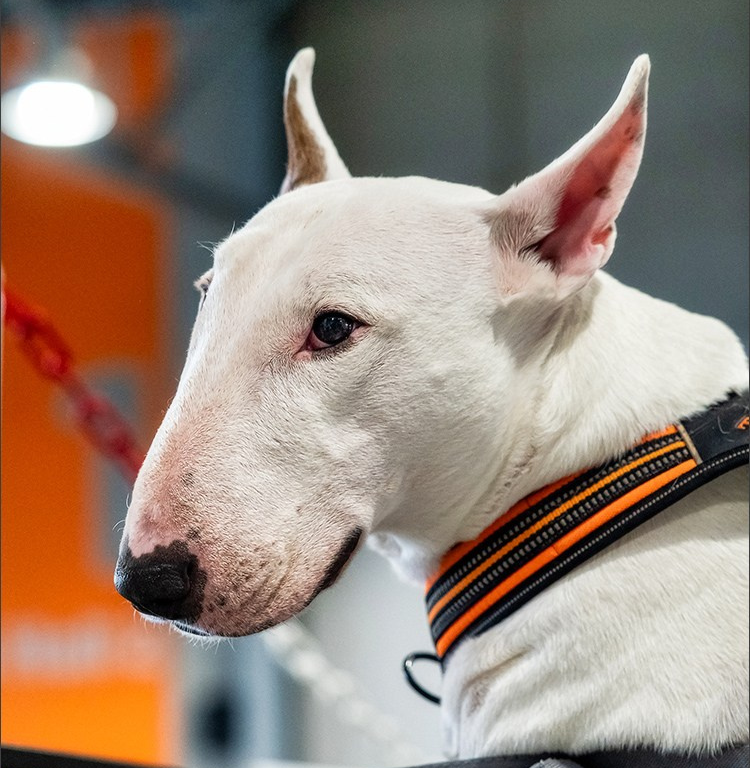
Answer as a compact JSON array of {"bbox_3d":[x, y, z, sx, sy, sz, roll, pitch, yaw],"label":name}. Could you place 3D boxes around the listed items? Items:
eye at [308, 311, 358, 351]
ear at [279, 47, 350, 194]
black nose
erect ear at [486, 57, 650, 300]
[{"bbox_3d":[-0.017,-0.021,1.420,0.021,0.016,0.012,5,-3,17],"label":"eye"},{"bbox_3d":[-0.024,-0.099,1.515,0.034,0.095,0.048,4,-19,-29],"label":"ear"},{"bbox_3d":[-0.083,0.077,1.390,0.037,0.031,0.027,1,20,43],"label":"black nose"},{"bbox_3d":[0.083,-0.088,1.455,0.053,0.100,0.036,25,3,-5],"label":"erect ear"}]

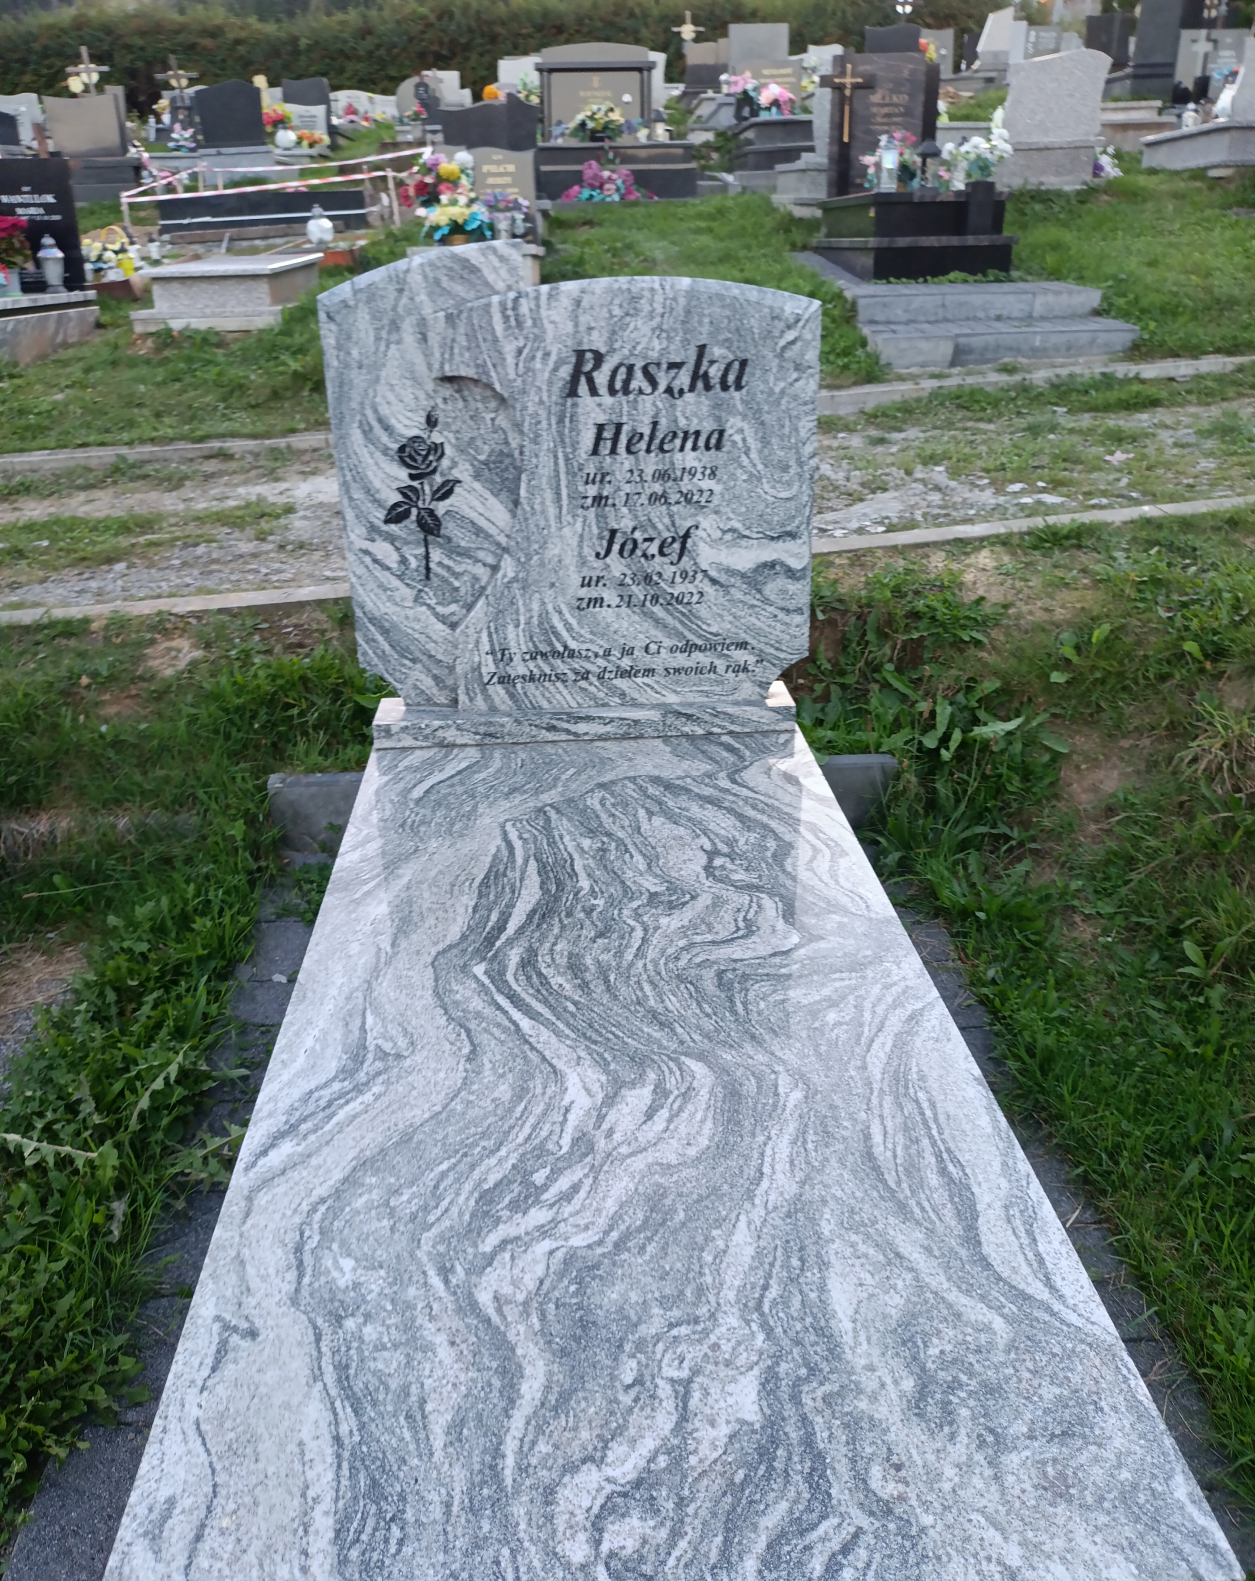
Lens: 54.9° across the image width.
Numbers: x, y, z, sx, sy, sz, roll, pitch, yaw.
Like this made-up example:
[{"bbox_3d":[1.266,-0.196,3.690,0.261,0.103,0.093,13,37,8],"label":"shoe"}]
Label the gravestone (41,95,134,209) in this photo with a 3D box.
[{"bbox_3d":[-5.747,-6.870,12.962,0.950,1.060,0.400,-1,25,-3],"label":"gravestone"}]

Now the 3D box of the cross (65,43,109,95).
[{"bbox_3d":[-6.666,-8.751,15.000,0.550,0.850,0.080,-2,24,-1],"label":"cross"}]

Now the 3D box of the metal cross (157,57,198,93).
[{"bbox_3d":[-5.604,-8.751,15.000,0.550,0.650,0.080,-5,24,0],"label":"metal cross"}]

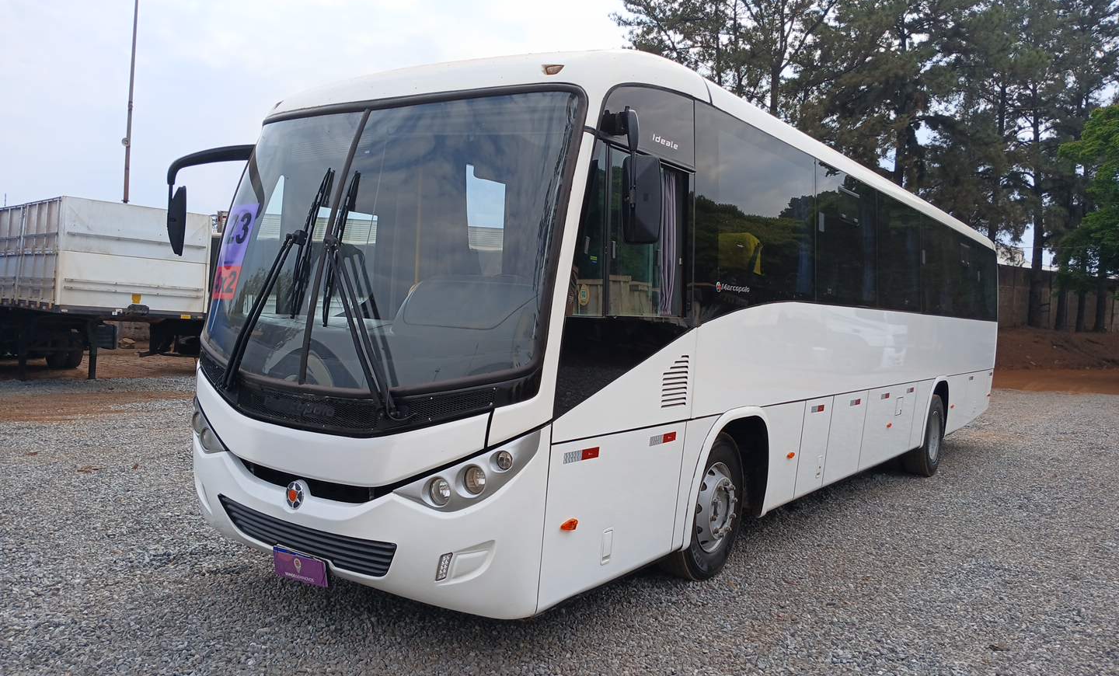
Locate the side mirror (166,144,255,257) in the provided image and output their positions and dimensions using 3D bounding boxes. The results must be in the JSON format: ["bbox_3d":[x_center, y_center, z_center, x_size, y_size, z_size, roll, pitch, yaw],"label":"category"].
[{"bbox_3d":[-2.124,-0.835,5.155,0.550,0.700,0.240,2,2,-17],"label":"side mirror"}]

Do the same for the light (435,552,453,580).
[{"bbox_3d":[-0.518,1.019,3.758,0.075,0.140,0.040,4,2,21],"label":"light"}]

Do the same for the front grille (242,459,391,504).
[{"bbox_3d":[-1.288,0.748,4.262,1.190,0.120,0.110,5,3,36],"label":"front grille"}]

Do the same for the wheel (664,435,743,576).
[{"bbox_3d":[0.971,1.165,5.963,0.290,1.010,1.010,5,3,36],"label":"wheel"}]

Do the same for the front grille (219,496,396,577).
[{"bbox_3d":[-1.320,1.004,4.247,1.420,0.220,0.100,5,3,36],"label":"front grille"}]

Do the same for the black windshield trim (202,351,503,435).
[{"bbox_3d":[-1.216,0.299,4.393,2.020,0.310,0.400,5,0,36],"label":"black windshield trim"}]

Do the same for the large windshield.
[{"bbox_3d":[-1.101,-0.497,4.383,2.420,1.520,0.380,5,-7,36],"label":"large windshield"}]

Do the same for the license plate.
[{"bbox_3d":[-1.326,1.169,4.256,0.420,0.135,0.020,5,3,36],"label":"license plate"}]

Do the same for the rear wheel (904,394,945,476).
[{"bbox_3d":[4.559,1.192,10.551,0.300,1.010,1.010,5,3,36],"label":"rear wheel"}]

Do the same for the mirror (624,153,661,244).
[{"bbox_3d":[0.385,-0.638,3.873,0.205,0.420,0.100,4,2,16],"label":"mirror"}]

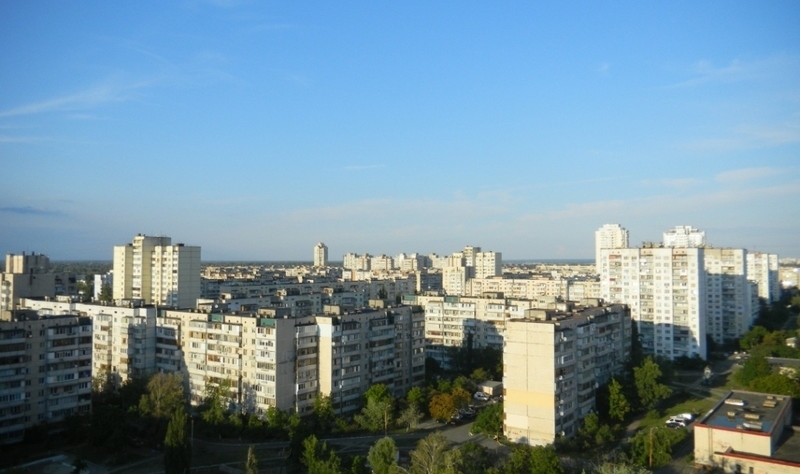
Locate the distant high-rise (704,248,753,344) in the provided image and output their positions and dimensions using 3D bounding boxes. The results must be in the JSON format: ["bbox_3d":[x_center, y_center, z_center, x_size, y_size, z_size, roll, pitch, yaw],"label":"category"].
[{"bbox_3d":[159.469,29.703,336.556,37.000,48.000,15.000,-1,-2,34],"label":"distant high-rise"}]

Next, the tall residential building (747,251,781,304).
[{"bbox_3d":[346.948,39.383,628.000,34.000,48.000,17.000,-1,-2,34],"label":"tall residential building"}]

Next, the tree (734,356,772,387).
[{"bbox_3d":[117.898,44.553,215.973,11.433,9.287,10.861,0,-2,0],"label":"tree"}]

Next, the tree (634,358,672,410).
[{"bbox_3d":[69.627,40.697,177.974,9.618,14.470,9.137,0,-2,0],"label":"tree"}]

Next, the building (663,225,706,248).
[{"bbox_3d":[273.500,26.235,622.472,36.000,72.500,25.000,-1,-2,32],"label":"building"}]

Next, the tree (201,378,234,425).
[{"bbox_3d":[-47.567,42.691,168.817,7.600,11.300,7.600,0,-2,0],"label":"tree"}]

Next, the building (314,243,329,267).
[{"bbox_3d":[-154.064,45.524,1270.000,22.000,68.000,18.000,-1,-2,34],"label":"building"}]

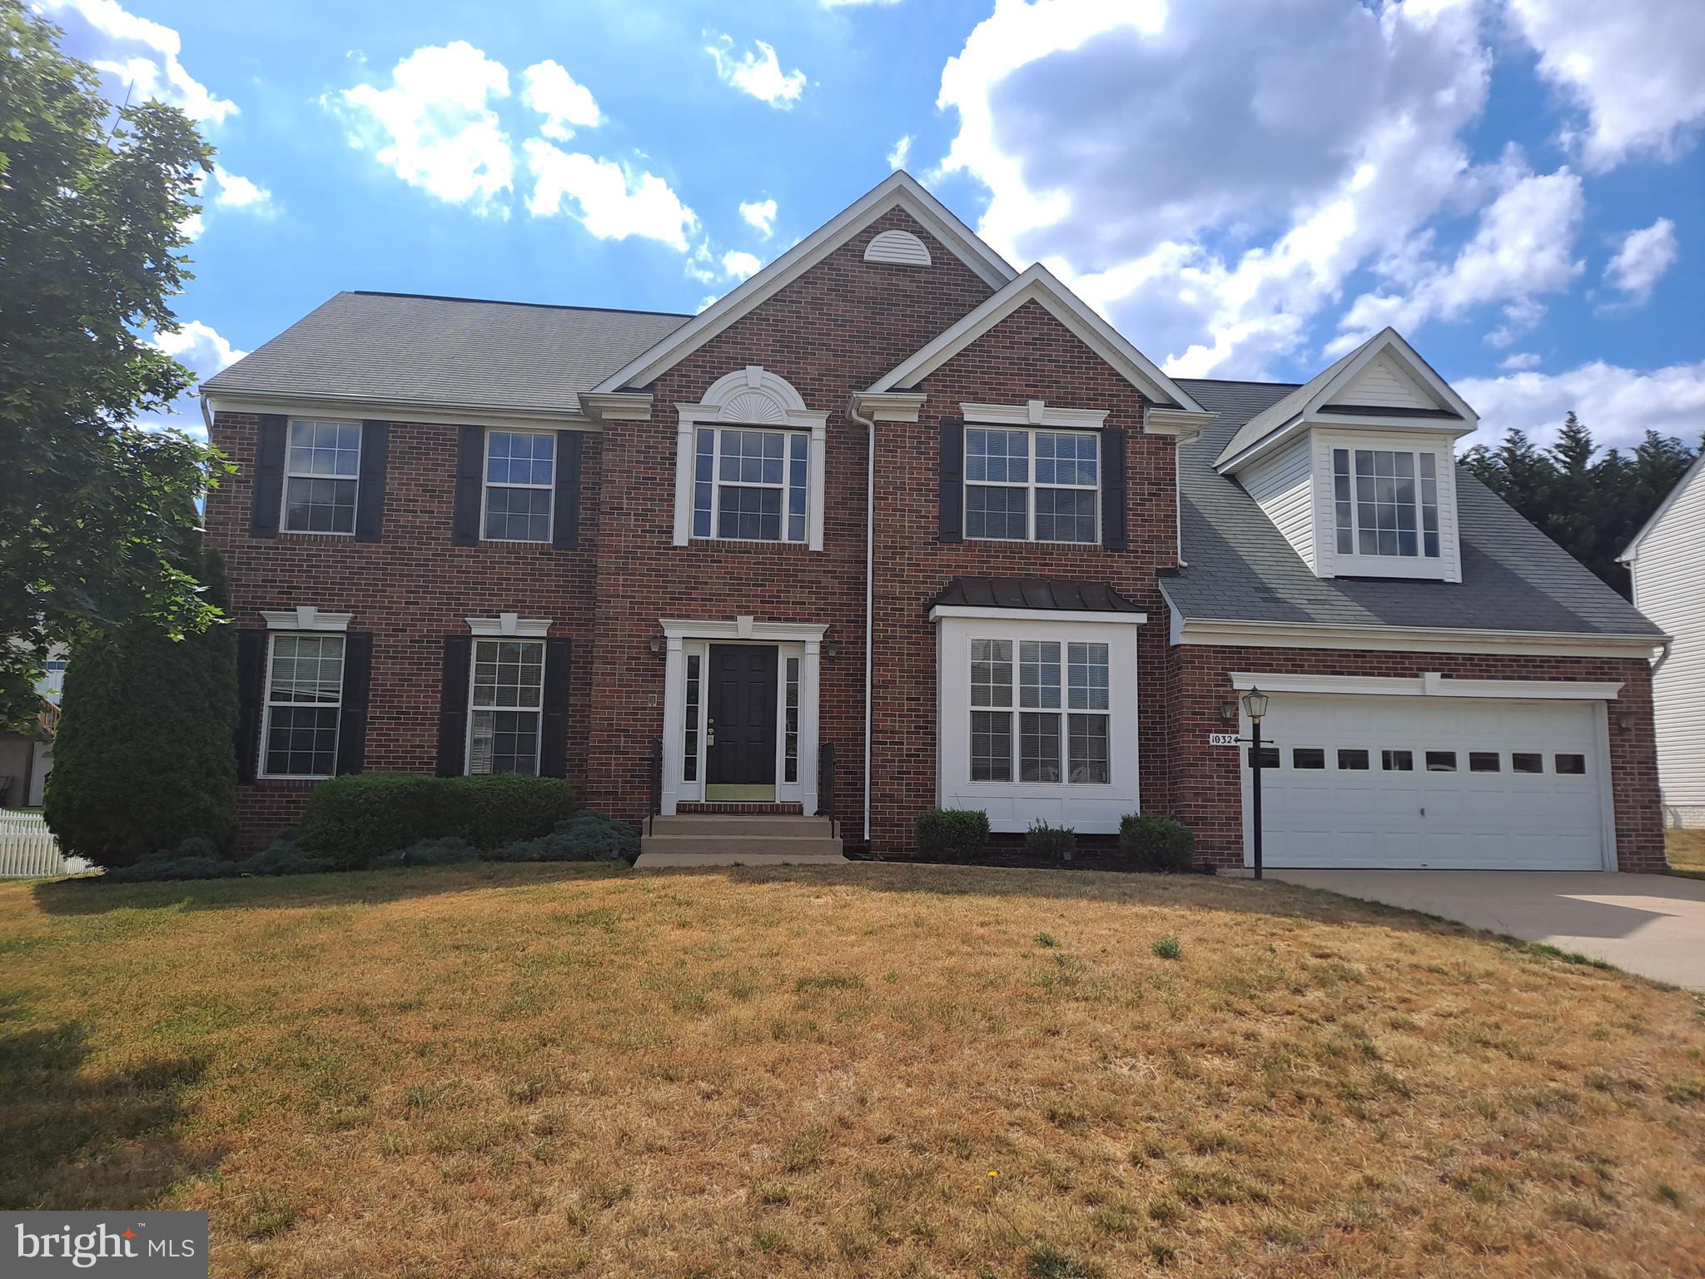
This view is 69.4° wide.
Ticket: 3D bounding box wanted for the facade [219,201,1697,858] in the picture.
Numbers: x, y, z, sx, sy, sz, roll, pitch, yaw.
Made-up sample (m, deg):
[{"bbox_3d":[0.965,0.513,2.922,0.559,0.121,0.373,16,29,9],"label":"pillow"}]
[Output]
[{"bbox_3d":[1.088,-1.552,15.898,18.480,8.840,2.020,2,-7,-7],"label":"facade"}]

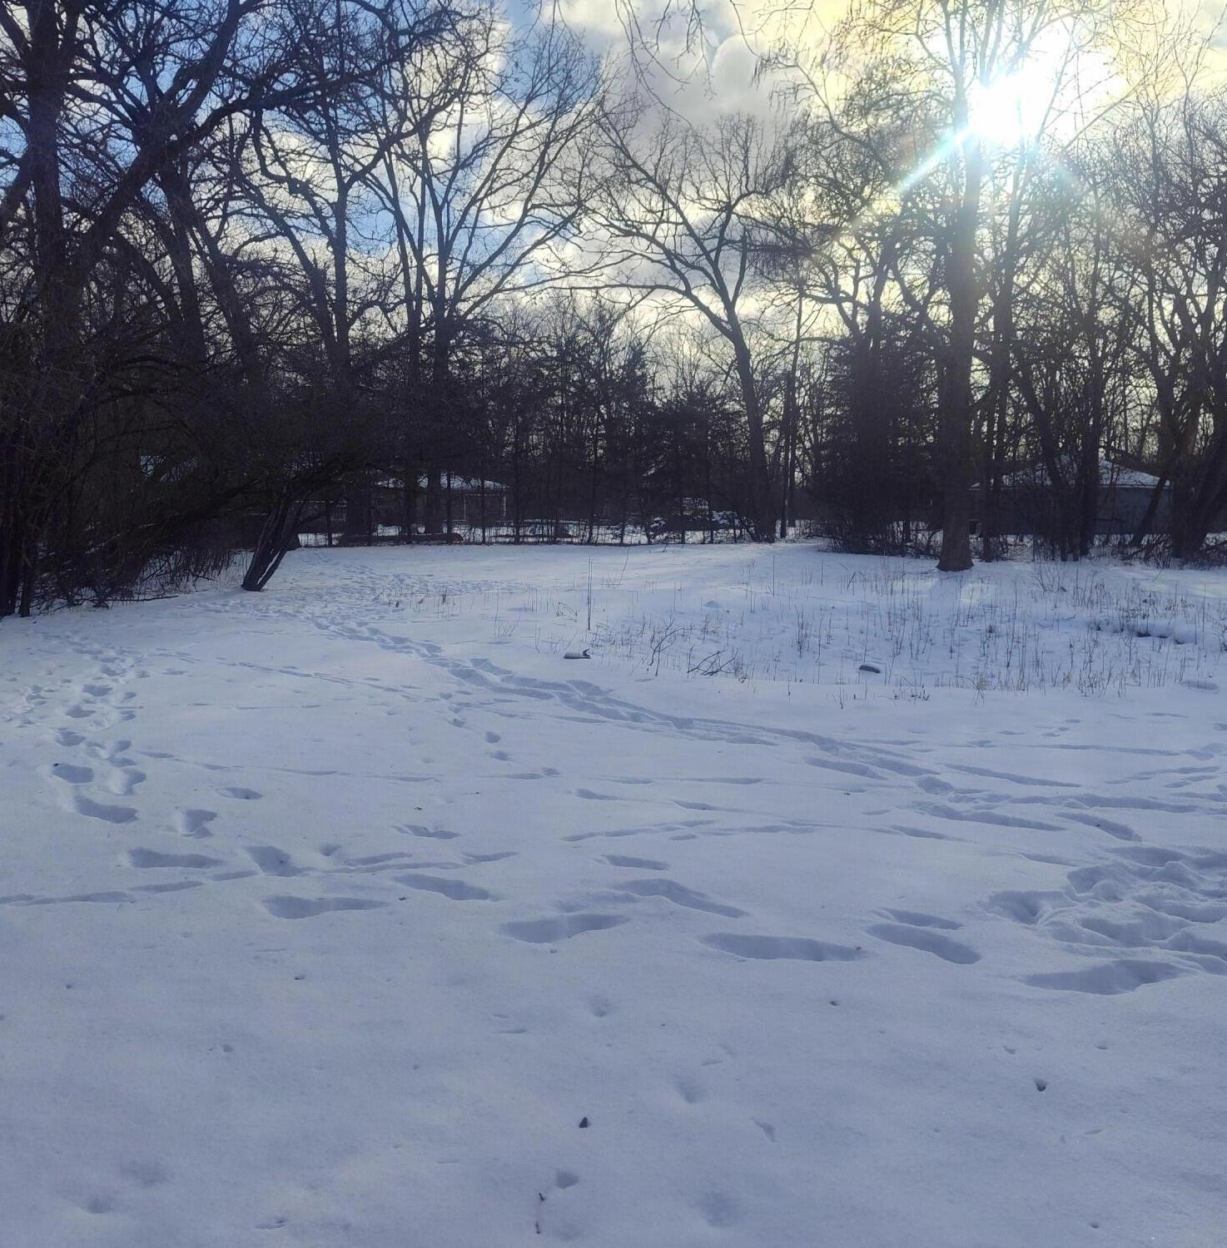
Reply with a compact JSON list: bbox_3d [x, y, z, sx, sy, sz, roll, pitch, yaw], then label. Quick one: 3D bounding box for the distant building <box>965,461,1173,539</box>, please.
[{"bbox_3d":[23.716,-6.802,57.428,9.600,4.100,9.500,2,7,20],"label":"distant building"}]

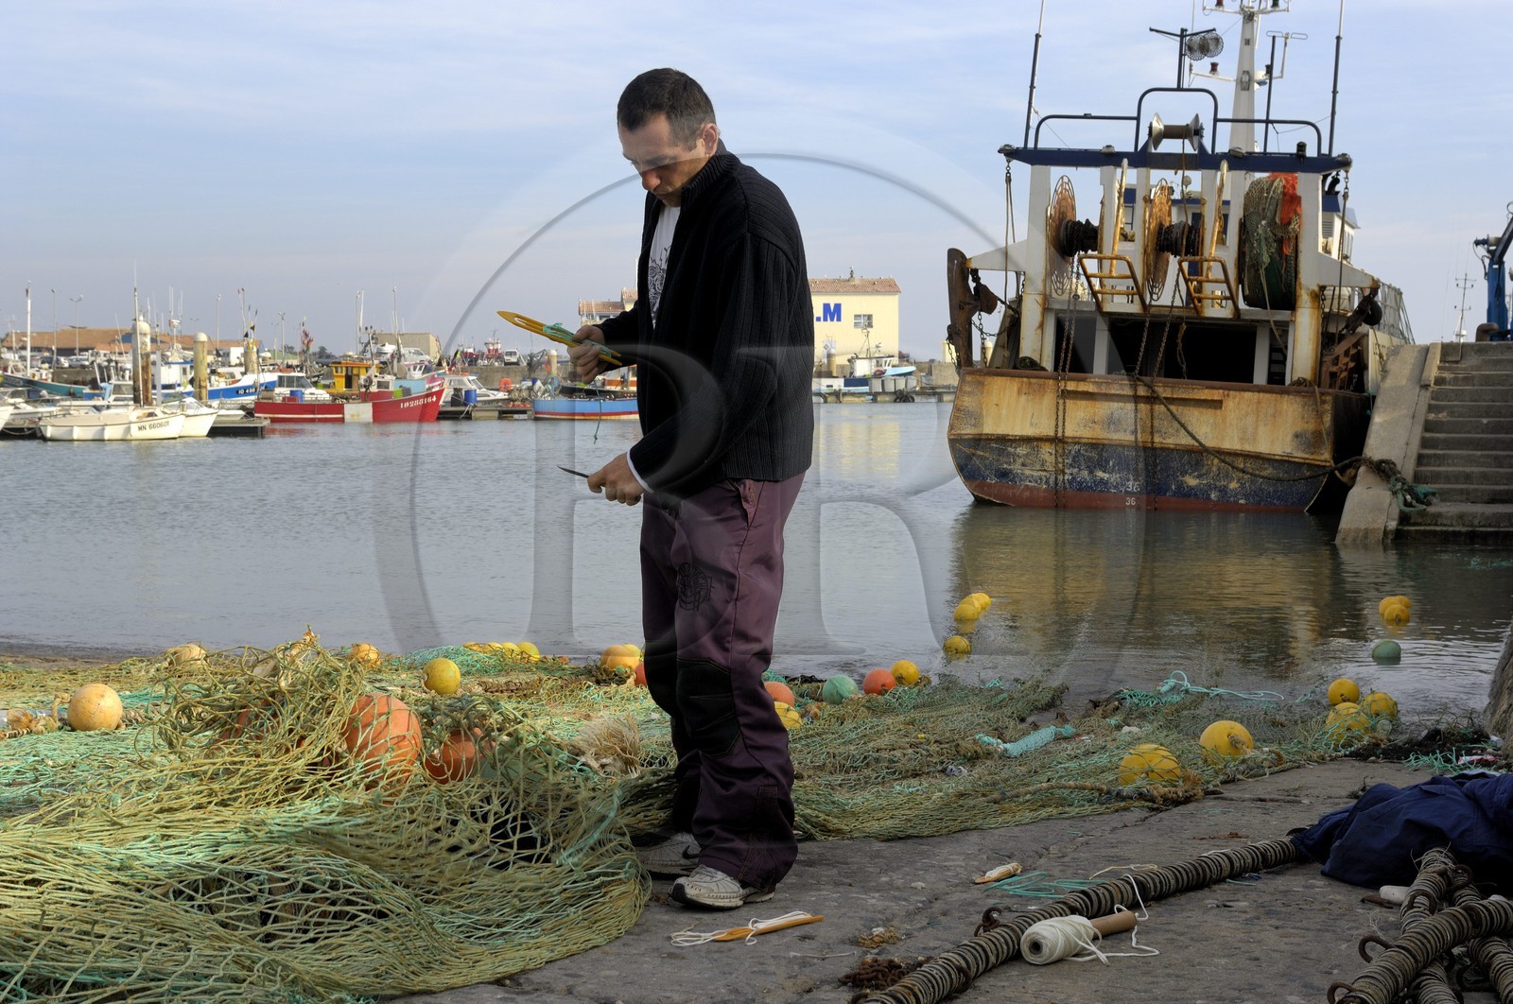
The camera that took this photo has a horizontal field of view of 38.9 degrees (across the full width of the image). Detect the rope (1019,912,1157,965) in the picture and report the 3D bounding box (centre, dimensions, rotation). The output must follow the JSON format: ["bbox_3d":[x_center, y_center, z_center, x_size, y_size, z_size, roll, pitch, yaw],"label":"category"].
[{"bbox_3d":[0.612,0.791,3.888,0.275,0.080,0.125,1,-1,-44],"label":"rope"}]

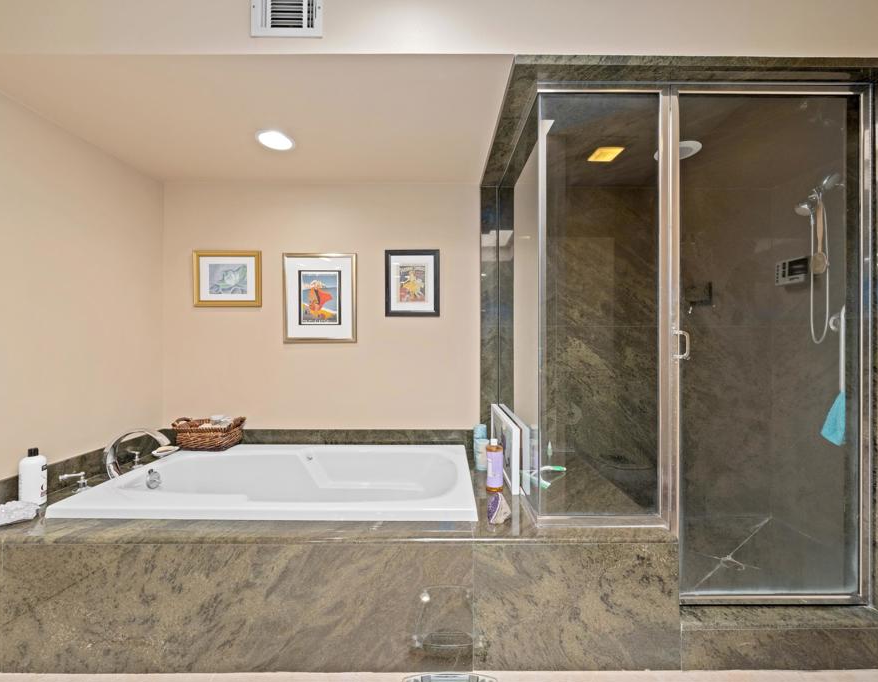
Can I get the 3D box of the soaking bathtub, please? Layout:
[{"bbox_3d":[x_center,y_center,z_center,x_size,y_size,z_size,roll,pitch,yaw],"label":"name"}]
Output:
[{"bbox_3d":[-0.677,0.858,1.832,1.667,0.439,0.840,0,0,0],"label":"soaking bathtub"}]

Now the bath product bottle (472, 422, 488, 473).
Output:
[{"bbox_3d":[0.225,0.573,1.980,0.088,0.229,0.067,0,0,0],"label":"bath product bottle"}]

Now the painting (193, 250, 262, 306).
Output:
[{"bbox_3d":[-1.329,-0.390,2.337,0.433,0.357,0.025,0,0,0],"label":"painting"}]

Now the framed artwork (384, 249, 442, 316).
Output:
[{"bbox_3d":[-0.165,-0.363,2.341,0.344,0.423,0.025,0,0,0],"label":"framed artwork"}]

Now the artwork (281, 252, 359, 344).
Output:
[{"bbox_3d":[-0.748,-0.268,2.339,0.468,0.566,0.025,0,0,0],"label":"artwork"}]

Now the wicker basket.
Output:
[{"bbox_3d":[-1.397,0.554,2.226,0.343,0.169,0.232,0,0,0],"label":"wicker basket"}]

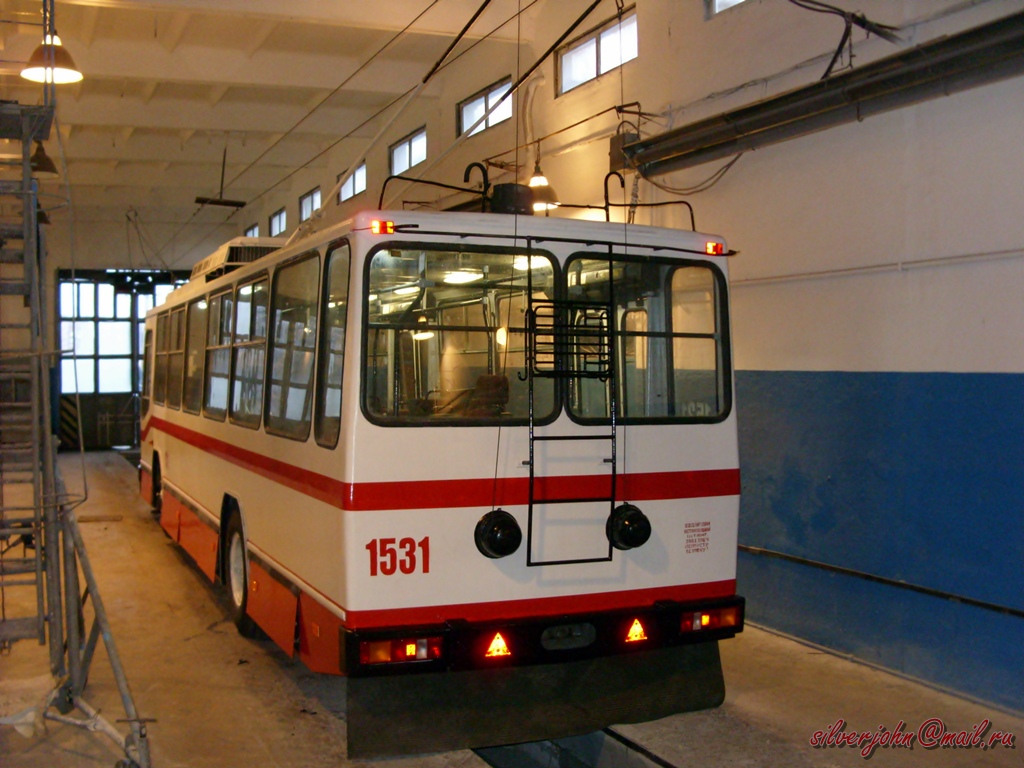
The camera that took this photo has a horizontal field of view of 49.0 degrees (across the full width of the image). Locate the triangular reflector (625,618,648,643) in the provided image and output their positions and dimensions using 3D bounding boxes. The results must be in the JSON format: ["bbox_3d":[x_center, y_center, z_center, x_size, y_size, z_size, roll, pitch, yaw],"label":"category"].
[{"bbox_3d":[0.727,1.437,6.552,0.154,0.140,0.030,0,1,-24],"label":"triangular reflector"}]

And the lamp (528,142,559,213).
[{"bbox_3d":[0.278,-2.137,11.577,0.440,0.720,0.440,0,1,0],"label":"lamp"}]

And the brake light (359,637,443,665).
[{"bbox_3d":[-0.591,1.427,6.015,0.450,0.140,0.070,0,1,-16],"label":"brake light"}]

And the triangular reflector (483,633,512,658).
[{"bbox_3d":[-0.072,1.438,6.200,0.156,0.140,0.030,0,1,-24],"label":"triangular reflector"}]

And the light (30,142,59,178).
[{"bbox_3d":[-5.114,-2.426,12.200,0.400,0.390,0.400,0,1,-24],"label":"light"}]

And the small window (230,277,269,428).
[{"bbox_3d":[-2.102,-0.246,8.932,0.050,1.180,1.370,3,0,-24],"label":"small window"}]

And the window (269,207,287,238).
[{"bbox_3d":[-5.357,-3.690,25.682,0.120,0.550,1.720,0,1,-24],"label":"window"}]

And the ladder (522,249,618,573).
[{"bbox_3d":[0.322,0.120,6.421,0.571,1.809,0.170,0,1,-24],"label":"ladder"}]

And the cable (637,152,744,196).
[{"bbox_3d":[1.522,-1.790,9.696,0.120,0.300,1.550,0,1,-24],"label":"cable"}]

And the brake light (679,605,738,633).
[{"bbox_3d":[1.189,1.424,6.800,0.440,0.135,0.070,0,1,-32],"label":"brake light"}]

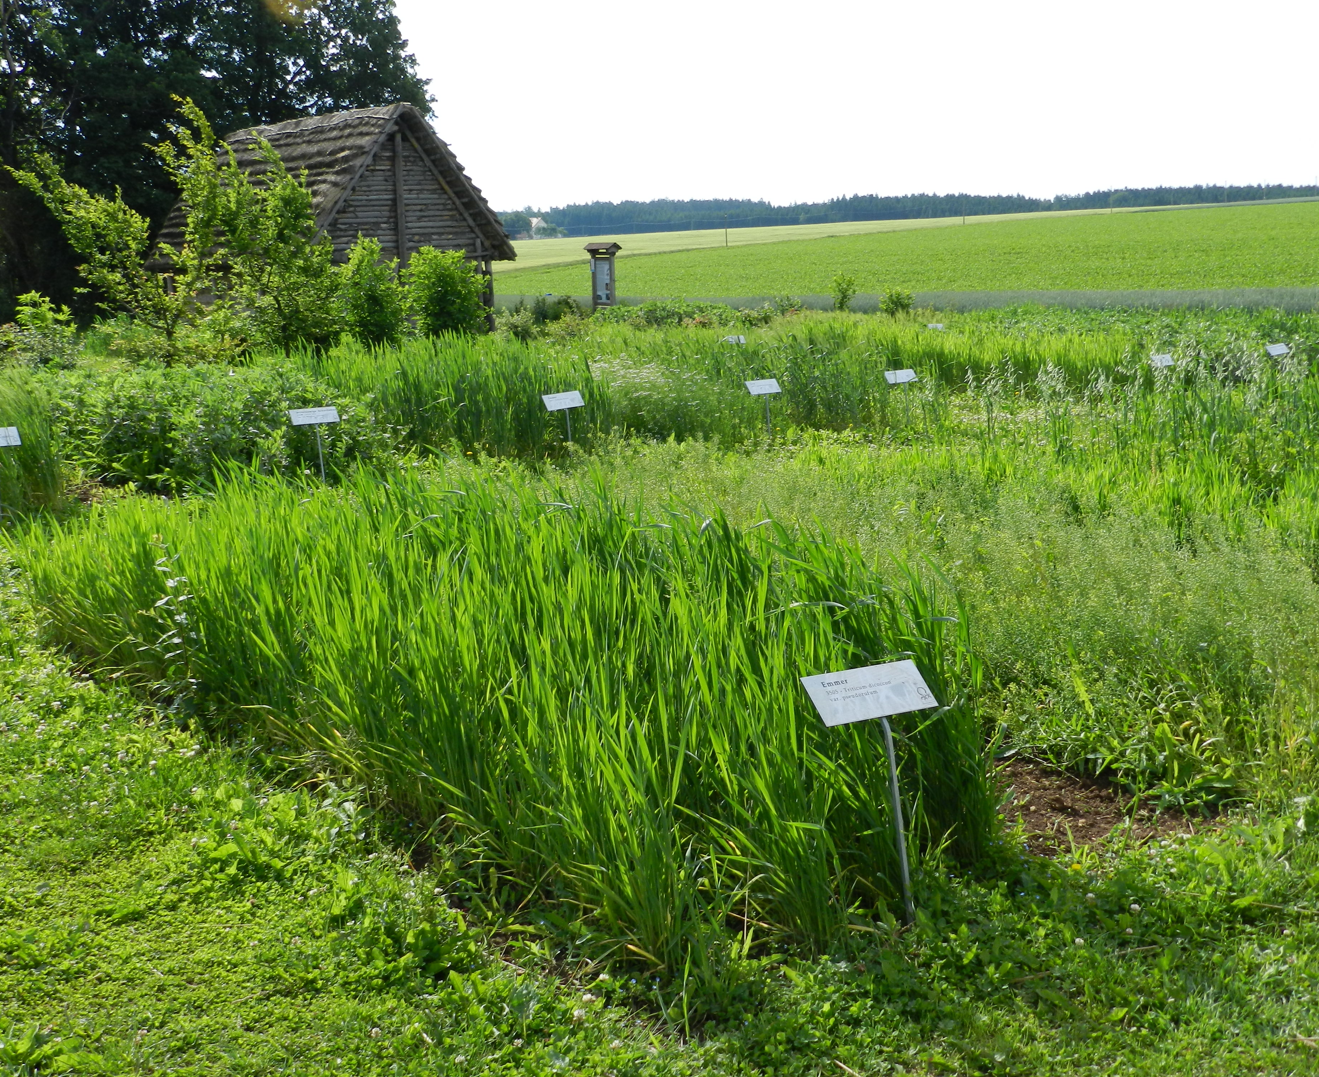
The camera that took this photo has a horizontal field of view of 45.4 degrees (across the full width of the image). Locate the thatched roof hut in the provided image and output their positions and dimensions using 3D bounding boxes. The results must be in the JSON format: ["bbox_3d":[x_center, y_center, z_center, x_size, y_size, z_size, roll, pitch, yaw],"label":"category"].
[{"bbox_3d":[-8.403,-7.561,38.601,5.350,5.220,9.270,-11,15,-37],"label":"thatched roof hut"}]

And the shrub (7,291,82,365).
[{"bbox_3d":[-8.672,-2.945,22.410,1.020,1.100,1.000,-6,12,-20],"label":"shrub"}]

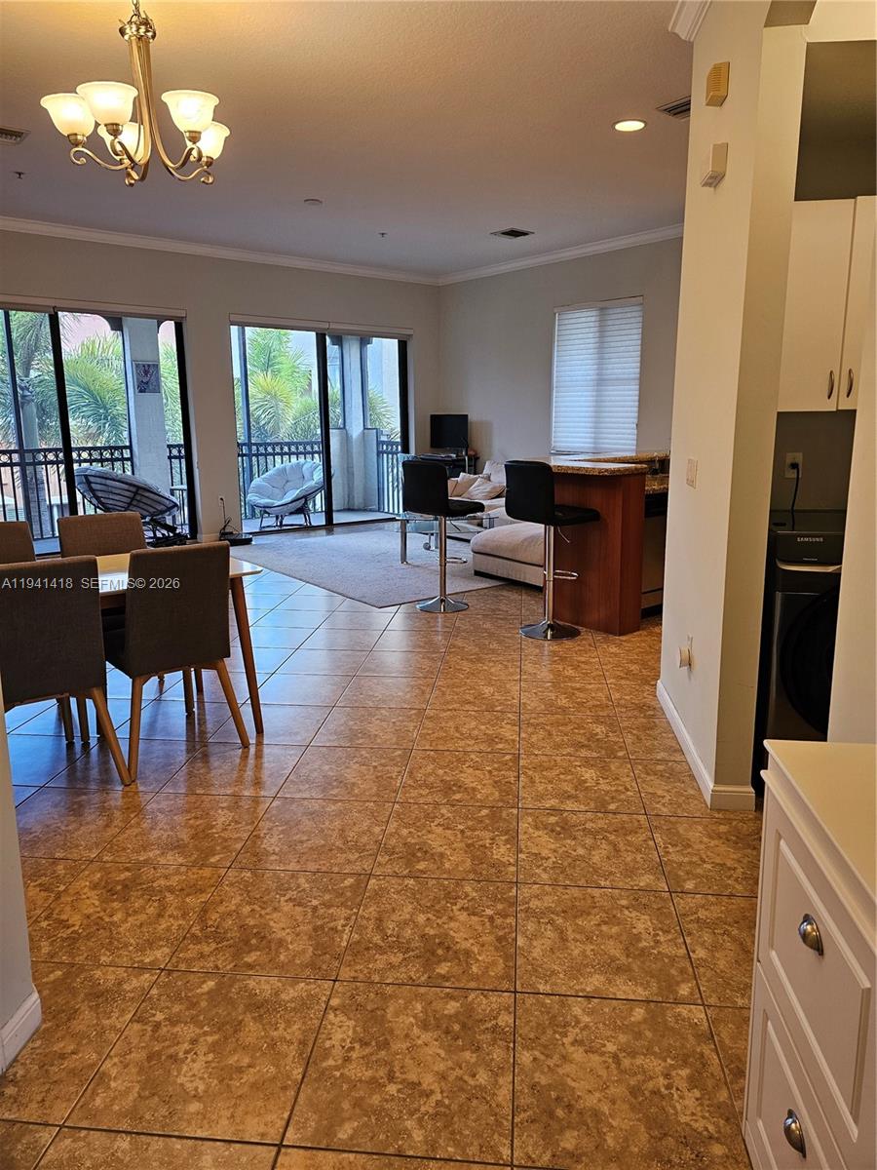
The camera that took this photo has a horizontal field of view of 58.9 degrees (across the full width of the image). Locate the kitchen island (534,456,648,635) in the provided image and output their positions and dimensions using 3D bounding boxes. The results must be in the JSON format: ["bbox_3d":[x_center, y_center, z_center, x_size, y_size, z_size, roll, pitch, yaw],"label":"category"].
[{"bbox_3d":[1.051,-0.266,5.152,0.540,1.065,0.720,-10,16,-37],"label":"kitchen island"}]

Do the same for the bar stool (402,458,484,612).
[{"bbox_3d":[0.034,-0.365,5.688,0.420,1.060,0.440,10,17,41],"label":"bar stool"}]

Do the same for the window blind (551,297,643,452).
[{"bbox_3d":[1.740,-2.320,8.787,0.060,1.670,1.280,-10,16,-37],"label":"window blind"}]

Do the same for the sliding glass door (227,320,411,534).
[{"bbox_3d":[-1.426,-2.002,10.009,2.530,2.420,0.100,-10,16,-37],"label":"sliding glass door"}]

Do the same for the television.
[{"bbox_3d":[0.138,-1.968,9.992,0.520,0.460,0.120,1,13,8],"label":"television"}]

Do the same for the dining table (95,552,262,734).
[{"bbox_3d":[-1.531,0.327,3.314,1.400,0.750,0.780,-10,16,-37],"label":"dining table"}]

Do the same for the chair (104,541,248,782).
[{"bbox_3d":[-1.196,0.268,3.322,0.490,0.880,0.560,-12,17,-41],"label":"chair"}]

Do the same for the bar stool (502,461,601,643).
[{"bbox_3d":[0.719,-0.223,4.918,0.430,1.085,0.420,-10,16,-37],"label":"bar stool"}]

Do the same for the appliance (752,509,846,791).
[{"bbox_3d":[1.557,0.223,3.120,0.686,0.980,0.780,1,13,6],"label":"appliance"}]

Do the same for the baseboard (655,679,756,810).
[{"bbox_3d":[1.120,0.637,3.342,0.157,0.096,1.178,1,13,6],"label":"baseboard"}]

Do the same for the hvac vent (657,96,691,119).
[{"bbox_3d":[1.407,-2.655,4.316,0.270,0.030,0.310,-10,16,-37],"label":"hvac vent"}]

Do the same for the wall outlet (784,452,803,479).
[{"bbox_3d":[1.616,-0.542,3.530,0.070,0.115,0.010,1,13,6],"label":"wall outlet"}]

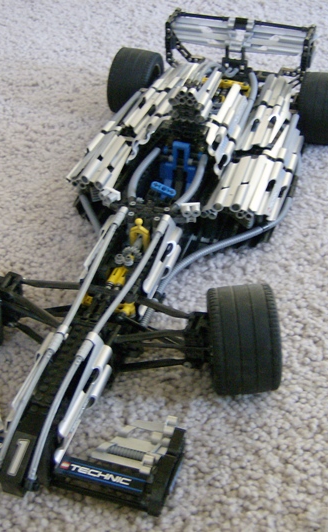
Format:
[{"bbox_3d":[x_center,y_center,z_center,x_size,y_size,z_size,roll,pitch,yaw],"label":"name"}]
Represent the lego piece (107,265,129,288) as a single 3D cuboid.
[{"bbox_3d":[-0.037,0.008,0.596,0.015,0.009,0.018,11,40,14],"label":"lego piece"}]

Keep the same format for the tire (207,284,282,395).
[{"bbox_3d":[0.060,0.056,0.556,0.044,0.082,0.082,-3,39,-4],"label":"tire"}]

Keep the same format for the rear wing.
[{"bbox_3d":[0.091,-0.270,0.890,0.172,0.058,0.056,11,40,14],"label":"rear wing"}]

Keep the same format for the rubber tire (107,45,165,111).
[{"bbox_3d":[-0.033,-0.228,0.914,0.050,0.082,0.082,11,40,14],"label":"rubber tire"}]

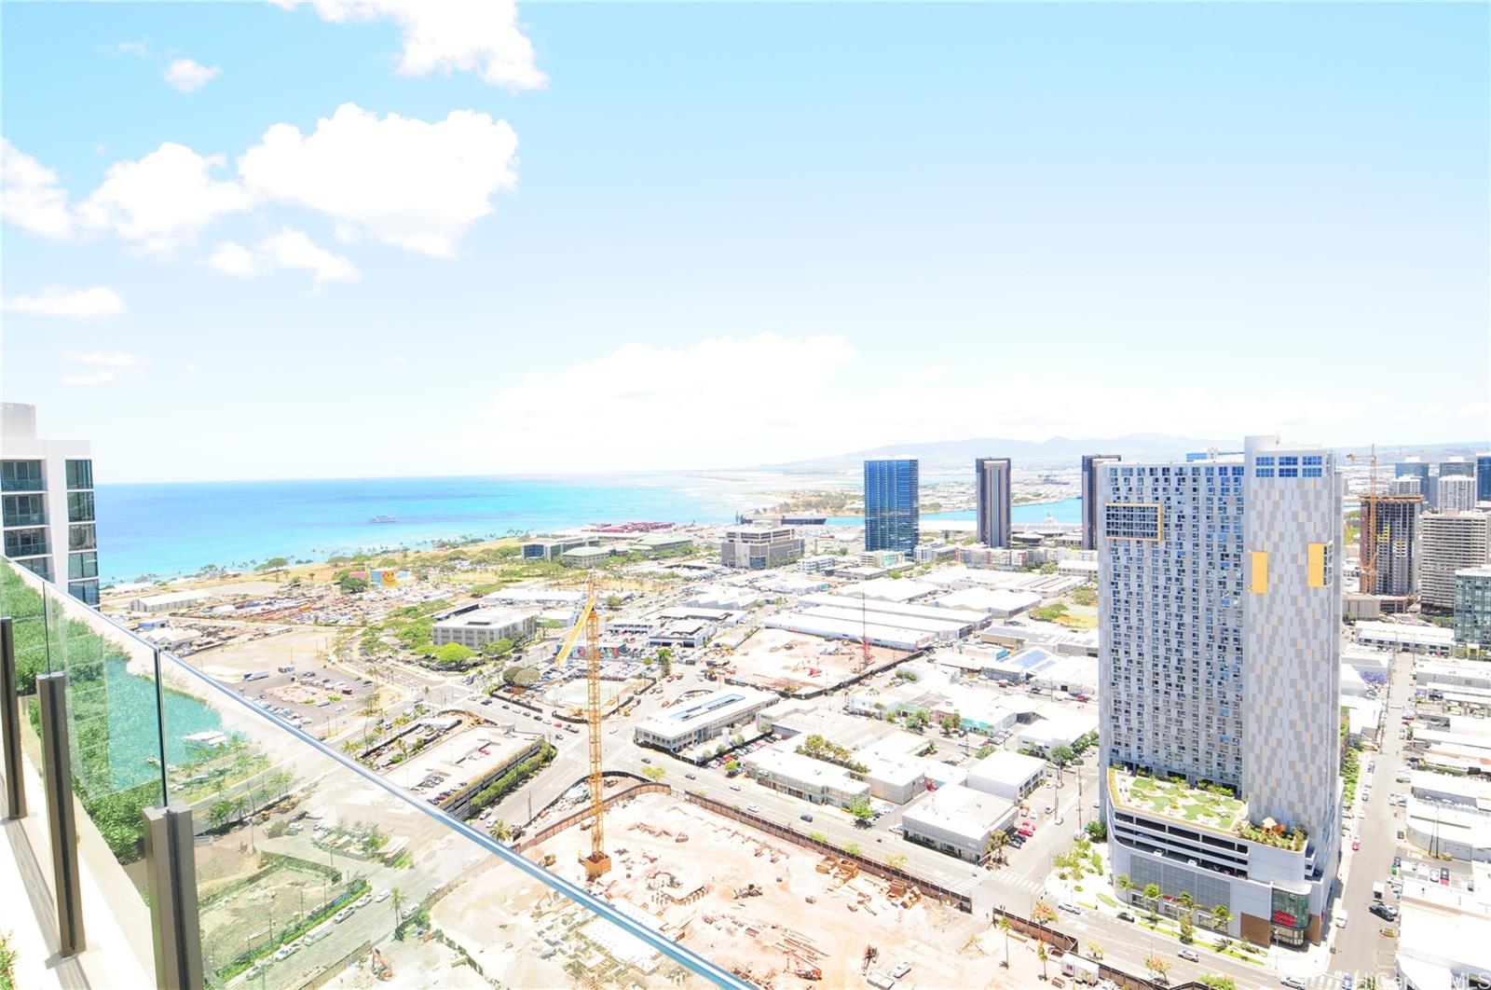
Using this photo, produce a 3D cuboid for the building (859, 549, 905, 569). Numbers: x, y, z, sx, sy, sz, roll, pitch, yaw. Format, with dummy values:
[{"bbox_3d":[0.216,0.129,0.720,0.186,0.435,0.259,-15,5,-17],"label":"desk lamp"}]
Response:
[{"bbox_3d":[161.711,74.828,877.370,29.005,19.495,50.783,1,3,42],"label":"building"}]

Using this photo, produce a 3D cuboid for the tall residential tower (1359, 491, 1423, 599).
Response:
[{"bbox_3d":[500.530,42.160,579.000,28.760,87.110,22.320,-1,2,13],"label":"tall residential tower"}]

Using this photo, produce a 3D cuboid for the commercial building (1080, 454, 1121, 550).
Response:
[{"bbox_3d":[446.139,12.629,933.080,34.500,126.000,34.500,-1,2,4],"label":"commercial building"}]

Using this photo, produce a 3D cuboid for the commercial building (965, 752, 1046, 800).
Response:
[{"bbox_3d":[95.880,102.100,271.990,17.000,5.900,29.200,1,3,41],"label":"commercial building"}]

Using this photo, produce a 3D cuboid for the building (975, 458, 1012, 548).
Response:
[{"bbox_3d":[333.956,13.131,999.624,34.500,125.000,34.500,-1,2,3],"label":"building"}]

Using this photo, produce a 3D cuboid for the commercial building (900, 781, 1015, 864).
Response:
[{"bbox_3d":[68.000,103.370,235.090,25.300,7.200,27.500,1,3,41],"label":"commercial building"}]

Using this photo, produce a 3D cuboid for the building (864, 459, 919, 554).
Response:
[{"bbox_3d":[189.060,17.916,964.779,63.926,125.000,22.297,0,3,37],"label":"building"}]

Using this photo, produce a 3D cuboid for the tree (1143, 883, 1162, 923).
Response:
[{"bbox_3d":[102.810,102.880,188.010,4.700,10.370,4.700,1,3,41],"label":"tree"}]

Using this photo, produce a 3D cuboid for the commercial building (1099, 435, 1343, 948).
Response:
[{"bbox_3d":[135.596,47.453,219.029,58.000,127.500,65.000,1,3,41],"label":"commercial building"}]

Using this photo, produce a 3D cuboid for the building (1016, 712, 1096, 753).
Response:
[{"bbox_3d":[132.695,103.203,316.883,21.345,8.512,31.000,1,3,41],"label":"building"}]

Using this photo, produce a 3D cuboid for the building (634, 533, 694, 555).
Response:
[{"bbox_3d":[-118.137,72.864,1099.300,35.749,19.000,95.692,0,3,33],"label":"building"}]

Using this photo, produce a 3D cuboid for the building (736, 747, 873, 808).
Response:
[{"bbox_3d":[22.880,103.250,272.070,47.500,6.400,15.000,1,3,41],"label":"building"}]

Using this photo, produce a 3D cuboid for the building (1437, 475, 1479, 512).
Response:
[{"bbox_3d":[1081.270,12.340,1130.460,45.000,83.040,28.000,1,3,44],"label":"building"}]

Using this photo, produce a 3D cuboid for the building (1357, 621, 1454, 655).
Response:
[{"bbox_3d":[407.680,88.400,459.990,45.000,7.200,46.000,1,3,41],"label":"building"}]

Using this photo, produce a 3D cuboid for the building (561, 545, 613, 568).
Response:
[{"bbox_3d":[-195.700,77.070,919.570,39.000,18.500,38.000,1,3,41],"label":"building"}]

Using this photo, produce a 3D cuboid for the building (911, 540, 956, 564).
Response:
[{"bbox_3d":[233.370,70.130,911.780,28.000,16.500,60.000,1,3,41],"label":"building"}]

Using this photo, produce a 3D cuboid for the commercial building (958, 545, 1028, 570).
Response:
[{"bbox_3d":[275.050,70.830,825.160,71.000,20.000,22.000,1,3,41],"label":"commercial building"}]

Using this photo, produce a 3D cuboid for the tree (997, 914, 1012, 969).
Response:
[{"bbox_3d":[62.978,107.928,179.679,3.200,13.200,3.200,-1,2,0],"label":"tree"}]

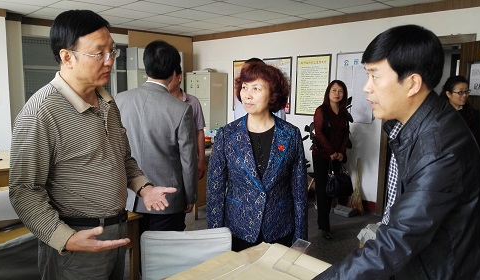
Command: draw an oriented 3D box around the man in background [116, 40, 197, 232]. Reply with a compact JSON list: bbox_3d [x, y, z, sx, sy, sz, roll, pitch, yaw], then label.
[{"bbox_3d":[-0.515,0.291,2.184,0.530,1.704,0.350,3,6,20],"label":"man in background"}]

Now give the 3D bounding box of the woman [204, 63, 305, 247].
[{"bbox_3d":[0.078,0.391,1.972,0.520,1.571,0.320,1,6,-4],"label":"woman"}]

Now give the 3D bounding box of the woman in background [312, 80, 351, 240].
[{"bbox_3d":[0.893,0.209,3.761,0.430,1.587,0.330,1,6,-2],"label":"woman in background"}]

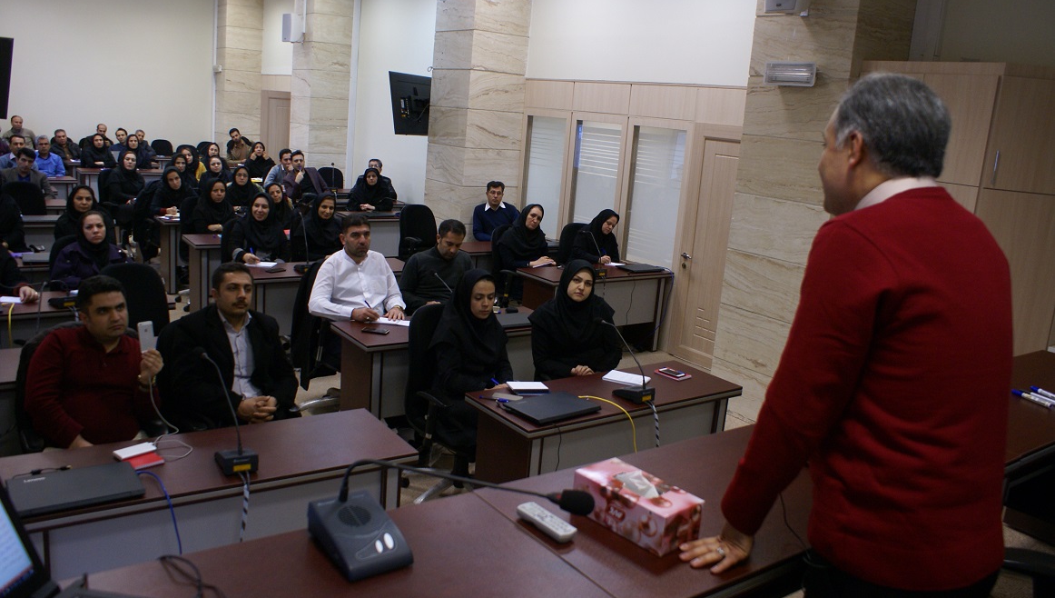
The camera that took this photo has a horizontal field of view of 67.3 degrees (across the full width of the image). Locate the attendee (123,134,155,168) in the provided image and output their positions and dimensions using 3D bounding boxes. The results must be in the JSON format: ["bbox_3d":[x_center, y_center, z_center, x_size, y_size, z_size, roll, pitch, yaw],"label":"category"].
[{"bbox_3d":[-6.158,-1.914,12.514,0.520,1.280,0.750,-5,16,-36],"label":"attendee"}]

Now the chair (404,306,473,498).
[{"bbox_3d":[-0.356,0.548,4.290,0.620,1.050,0.660,-5,15,-35],"label":"chair"}]

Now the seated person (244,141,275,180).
[{"bbox_3d":[-4.235,-1.830,12.584,0.540,1.250,0.750,-5,17,-38],"label":"seated person"}]

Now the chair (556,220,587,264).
[{"bbox_3d":[0.655,-0.176,7.611,0.620,1.050,0.640,-4,16,-35],"label":"chair"}]

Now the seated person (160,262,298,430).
[{"bbox_3d":[-1.241,0.535,3.477,0.600,1.320,0.800,-6,16,-38],"label":"seated person"}]

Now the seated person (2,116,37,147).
[{"bbox_3d":[-8.684,-2.414,13.569,0.560,1.310,0.750,-7,18,-42],"label":"seated person"}]

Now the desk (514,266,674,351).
[{"bbox_3d":[0.622,0.114,7.343,1.399,0.737,0.529,-5,15,-35],"label":"desk"}]

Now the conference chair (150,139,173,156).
[{"bbox_3d":[-6.890,-2.445,15.075,0.580,1.060,0.600,-5,16,-36],"label":"conference chair"}]

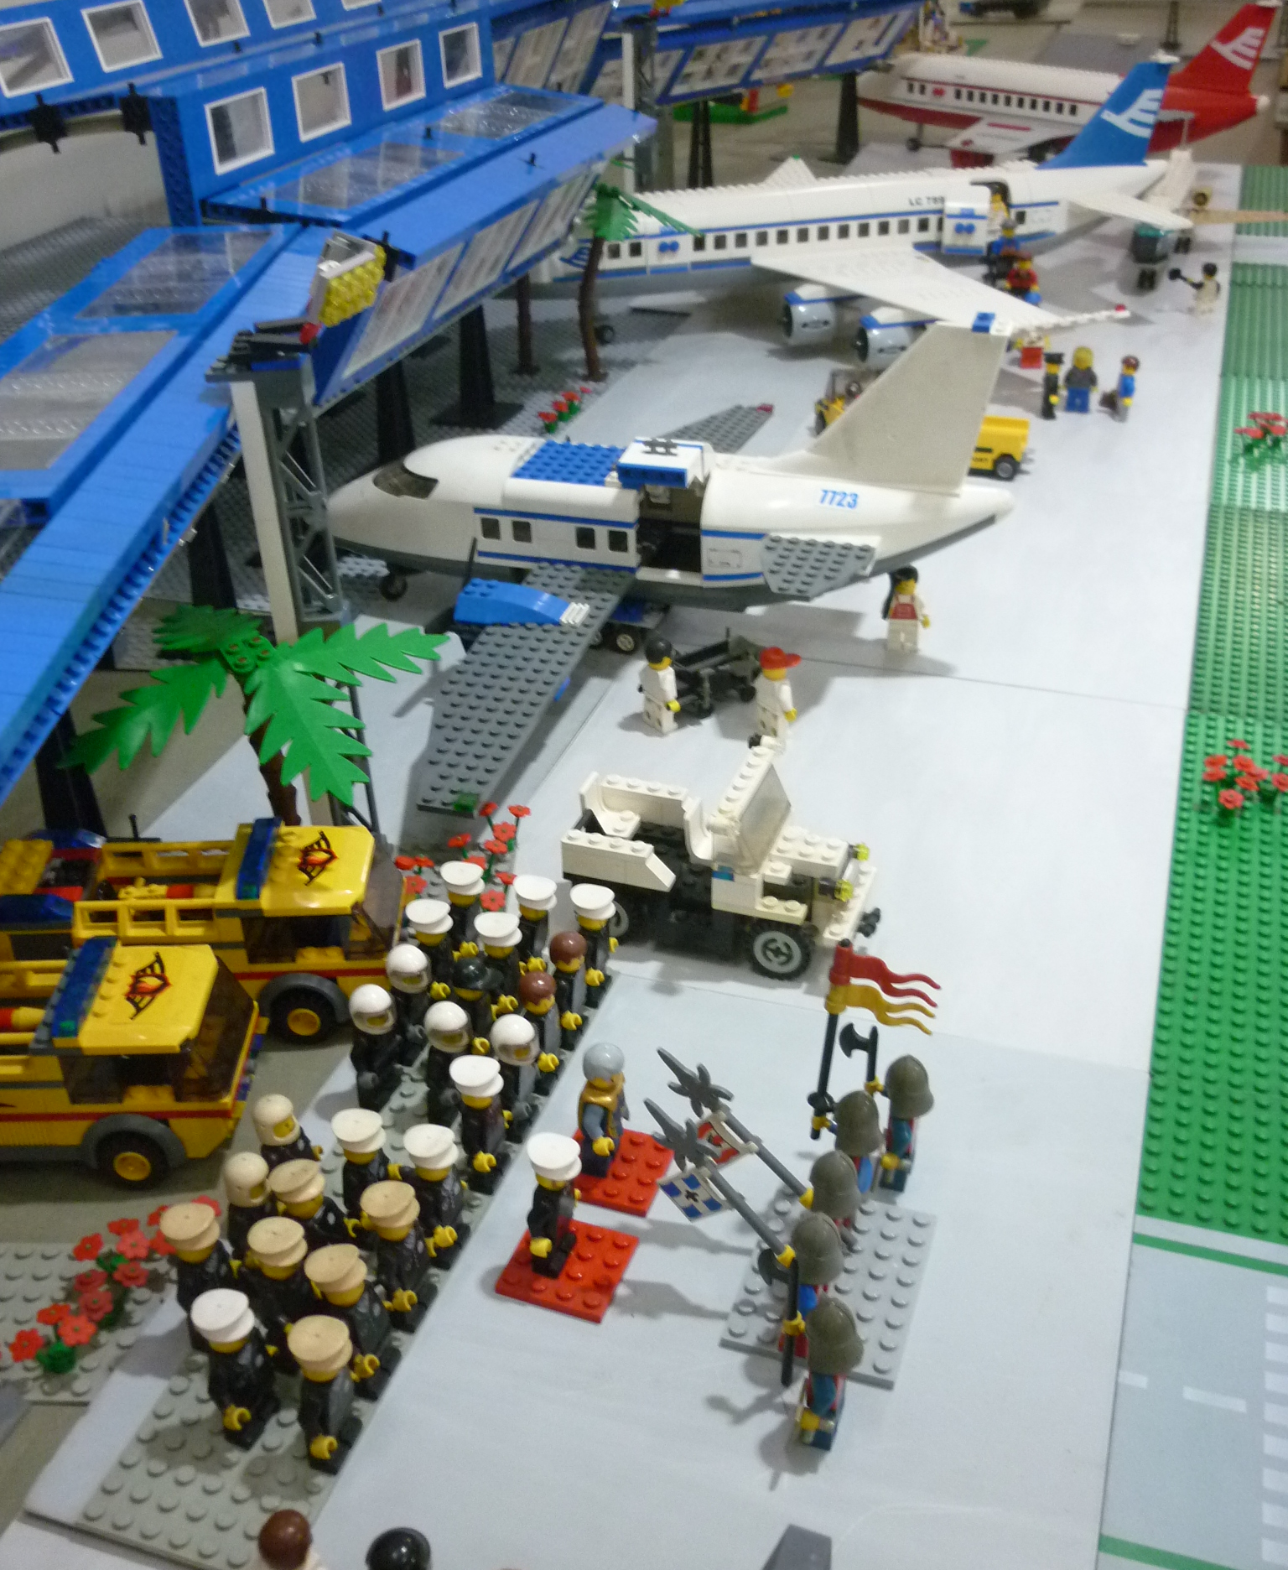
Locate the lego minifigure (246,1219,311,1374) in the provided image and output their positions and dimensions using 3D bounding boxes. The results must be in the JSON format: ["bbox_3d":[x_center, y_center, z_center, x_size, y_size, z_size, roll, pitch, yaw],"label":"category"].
[{"bbox_3d":[-0.094,0.136,0.438,0.018,0.043,0.025,10,33,15],"label":"lego minifigure"}]

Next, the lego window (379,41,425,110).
[{"bbox_3d":[-0.146,-0.421,0.971,0.008,0.032,0.057,9,33,17],"label":"lego window"}]

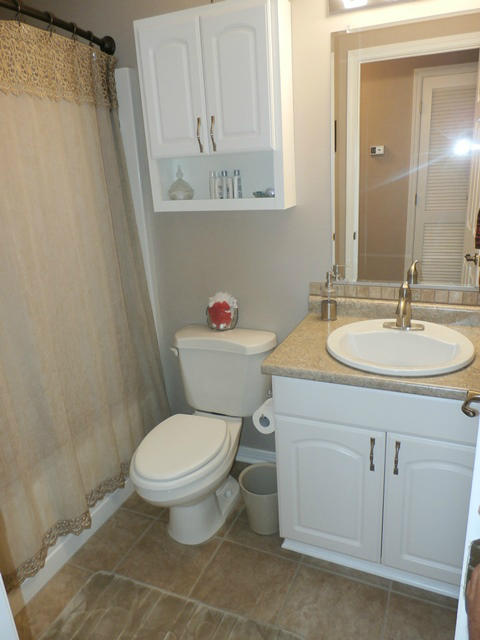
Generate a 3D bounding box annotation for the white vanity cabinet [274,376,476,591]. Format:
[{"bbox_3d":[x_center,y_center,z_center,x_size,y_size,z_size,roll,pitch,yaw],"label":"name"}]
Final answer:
[{"bbox_3d":[0.577,0.498,1.749,0.760,0.800,0.502,5,21,24],"label":"white vanity cabinet"}]

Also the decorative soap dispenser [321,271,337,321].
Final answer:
[{"bbox_3d":[0.365,-0.095,1.852,0.066,0.198,0.072,-3,19,1],"label":"decorative soap dispenser"}]

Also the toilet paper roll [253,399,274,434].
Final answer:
[{"bbox_3d":[0.115,0.368,1.782,0.100,0.102,0.102,5,21,24],"label":"toilet paper roll"}]

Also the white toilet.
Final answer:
[{"bbox_3d":[-0.146,0.511,1.935,0.465,0.745,0.745,5,21,24],"label":"white toilet"}]

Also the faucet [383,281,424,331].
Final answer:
[{"bbox_3d":[0.586,-0.050,1.647,0.148,0.193,0.148,5,21,24],"label":"faucet"}]

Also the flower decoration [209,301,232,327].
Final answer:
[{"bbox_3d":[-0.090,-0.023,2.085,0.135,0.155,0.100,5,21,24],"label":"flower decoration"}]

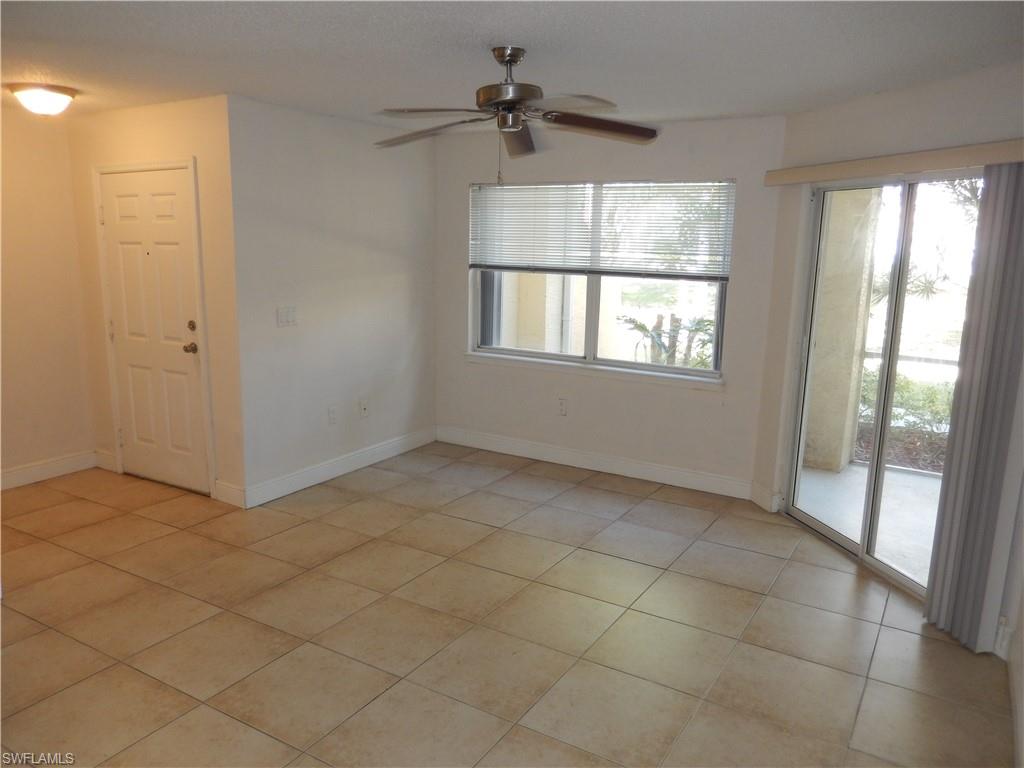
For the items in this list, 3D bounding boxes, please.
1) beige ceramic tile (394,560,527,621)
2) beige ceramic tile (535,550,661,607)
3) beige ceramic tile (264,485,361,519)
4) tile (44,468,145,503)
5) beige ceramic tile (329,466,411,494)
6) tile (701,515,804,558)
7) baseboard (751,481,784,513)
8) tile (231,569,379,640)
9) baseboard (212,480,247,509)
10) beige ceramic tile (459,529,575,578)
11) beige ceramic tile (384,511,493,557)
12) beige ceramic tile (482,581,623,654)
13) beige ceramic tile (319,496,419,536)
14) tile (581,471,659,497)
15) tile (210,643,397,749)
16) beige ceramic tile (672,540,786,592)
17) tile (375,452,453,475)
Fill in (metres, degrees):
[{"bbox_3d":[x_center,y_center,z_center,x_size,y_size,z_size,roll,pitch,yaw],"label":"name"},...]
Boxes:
[{"bbox_3d":[-0.239,0.982,3.529,0.492,0.012,0.492,7,12,31],"label":"beige ceramic tile"},{"bbox_3d":[0.448,0.969,3.716,0.495,0.012,0.495,7,12,30],"label":"beige ceramic tile"},{"bbox_3d":[-1.252,0.756,4.753,0.402,0.010,0.510,7,12,30],"label":"beige ceramic tile"},{"bbox_3d":[-2.843,0.672,5.003,0.510,0.010,0.450,7,12,30],"label":"tile"},{"bbox_3d":[-0.998,0.682,5.124,0.492,0.012,0.492,7,12,31],"label":"beige ceramic tile"},{"bbox_3d":[1.404,0.884,4.338,0.498,0.010,0.500,7,12,30],"label":"tile"},{"bbox_3d":[1.624,0.733,4.777,0.018,0.126,0.244,0,10,-9],"label":"baseboard"},{"bbox_3d":[-0.924,0.998,3.363,0.492,0.010,0.492,7,12,31],"label":"tile"},{"bbox_3d":[-1.743,0.692,4.597,0.294,0.124,0.016,7,12,31],"label":"baseboard"},{"bbox_3d":[0.020,0.915,3.969,0.495,0.012,0.495,7,12,30],"label":"beige ceramic tile"},{"bbox_3d":[-0.408,0.861,4.222,0.495,0.012,0.495,7,12,30],"label":"beige ceramic tile"},{"bbox_3d":[0.190,1.040,3.294,0.495,0.012,0.495,7,12,30],"label":"beige ceramic tile"},{"bbox_3d":[-0.842,0.799,4.461,0.492,0.010,0.492,7,12,31],"label":"beige ceramic tile"},{"bbox_3d":[0.767,0.703,5.151,0.492,0.010,0.375,7,12,31],"label":"tile"},{"bbox_3d":[-0.754,1.123,2.695,0.492,0.010,0.492,7,12,31],"label":"tile"},{"bbox_3d":[1.133,0.953,3.888,0.497,0.010,0.497,7,12,30],"label":"beige ceramic tile"},{"bbox_3d":[-0.747,0.603,5.549,0.485,0.010,0.492,7,12,31],"label":"tile"}]

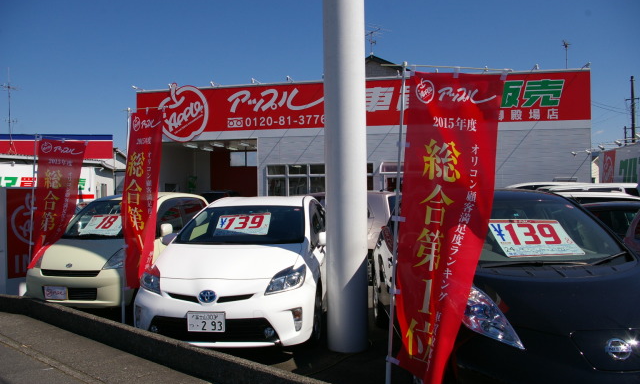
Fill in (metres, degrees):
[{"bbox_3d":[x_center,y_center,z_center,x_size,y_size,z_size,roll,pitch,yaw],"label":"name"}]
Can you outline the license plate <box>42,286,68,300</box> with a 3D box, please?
[{"bbox_3d":[-3.300,1.255,6.650,0.330,0.165,0.025,-1,0,13],"label":"license plate"}]

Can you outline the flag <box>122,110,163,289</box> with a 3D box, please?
[{"bbox_3d":[-1.760,0.080,5.350,0.500,1.780,0.200,-1,0,30],"label":"flag"}]

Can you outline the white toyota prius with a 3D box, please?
[{"bbox_3d":[-0.790,0.805,6.700,1.760,1.490,4.470,-1,0,4],"label":"white toyota prius"}]

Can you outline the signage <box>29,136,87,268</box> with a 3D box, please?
[{"bbox_3d":[-3.600,0.150,7.300,0.580,1.800,0.280,0,0,-6],"label":"signage"}]

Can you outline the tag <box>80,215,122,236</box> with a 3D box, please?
[{"bbox_3d":[-3.070,0.474,7.600,0.594,0.020,0.420,-3,39,13],"label":"tag"}]

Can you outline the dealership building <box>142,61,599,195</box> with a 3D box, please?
[{"bbox_3d":[1.550,-0.970,20.800,14.600,5.100,8.000,-1,0,12],"label":"dealership building"}]

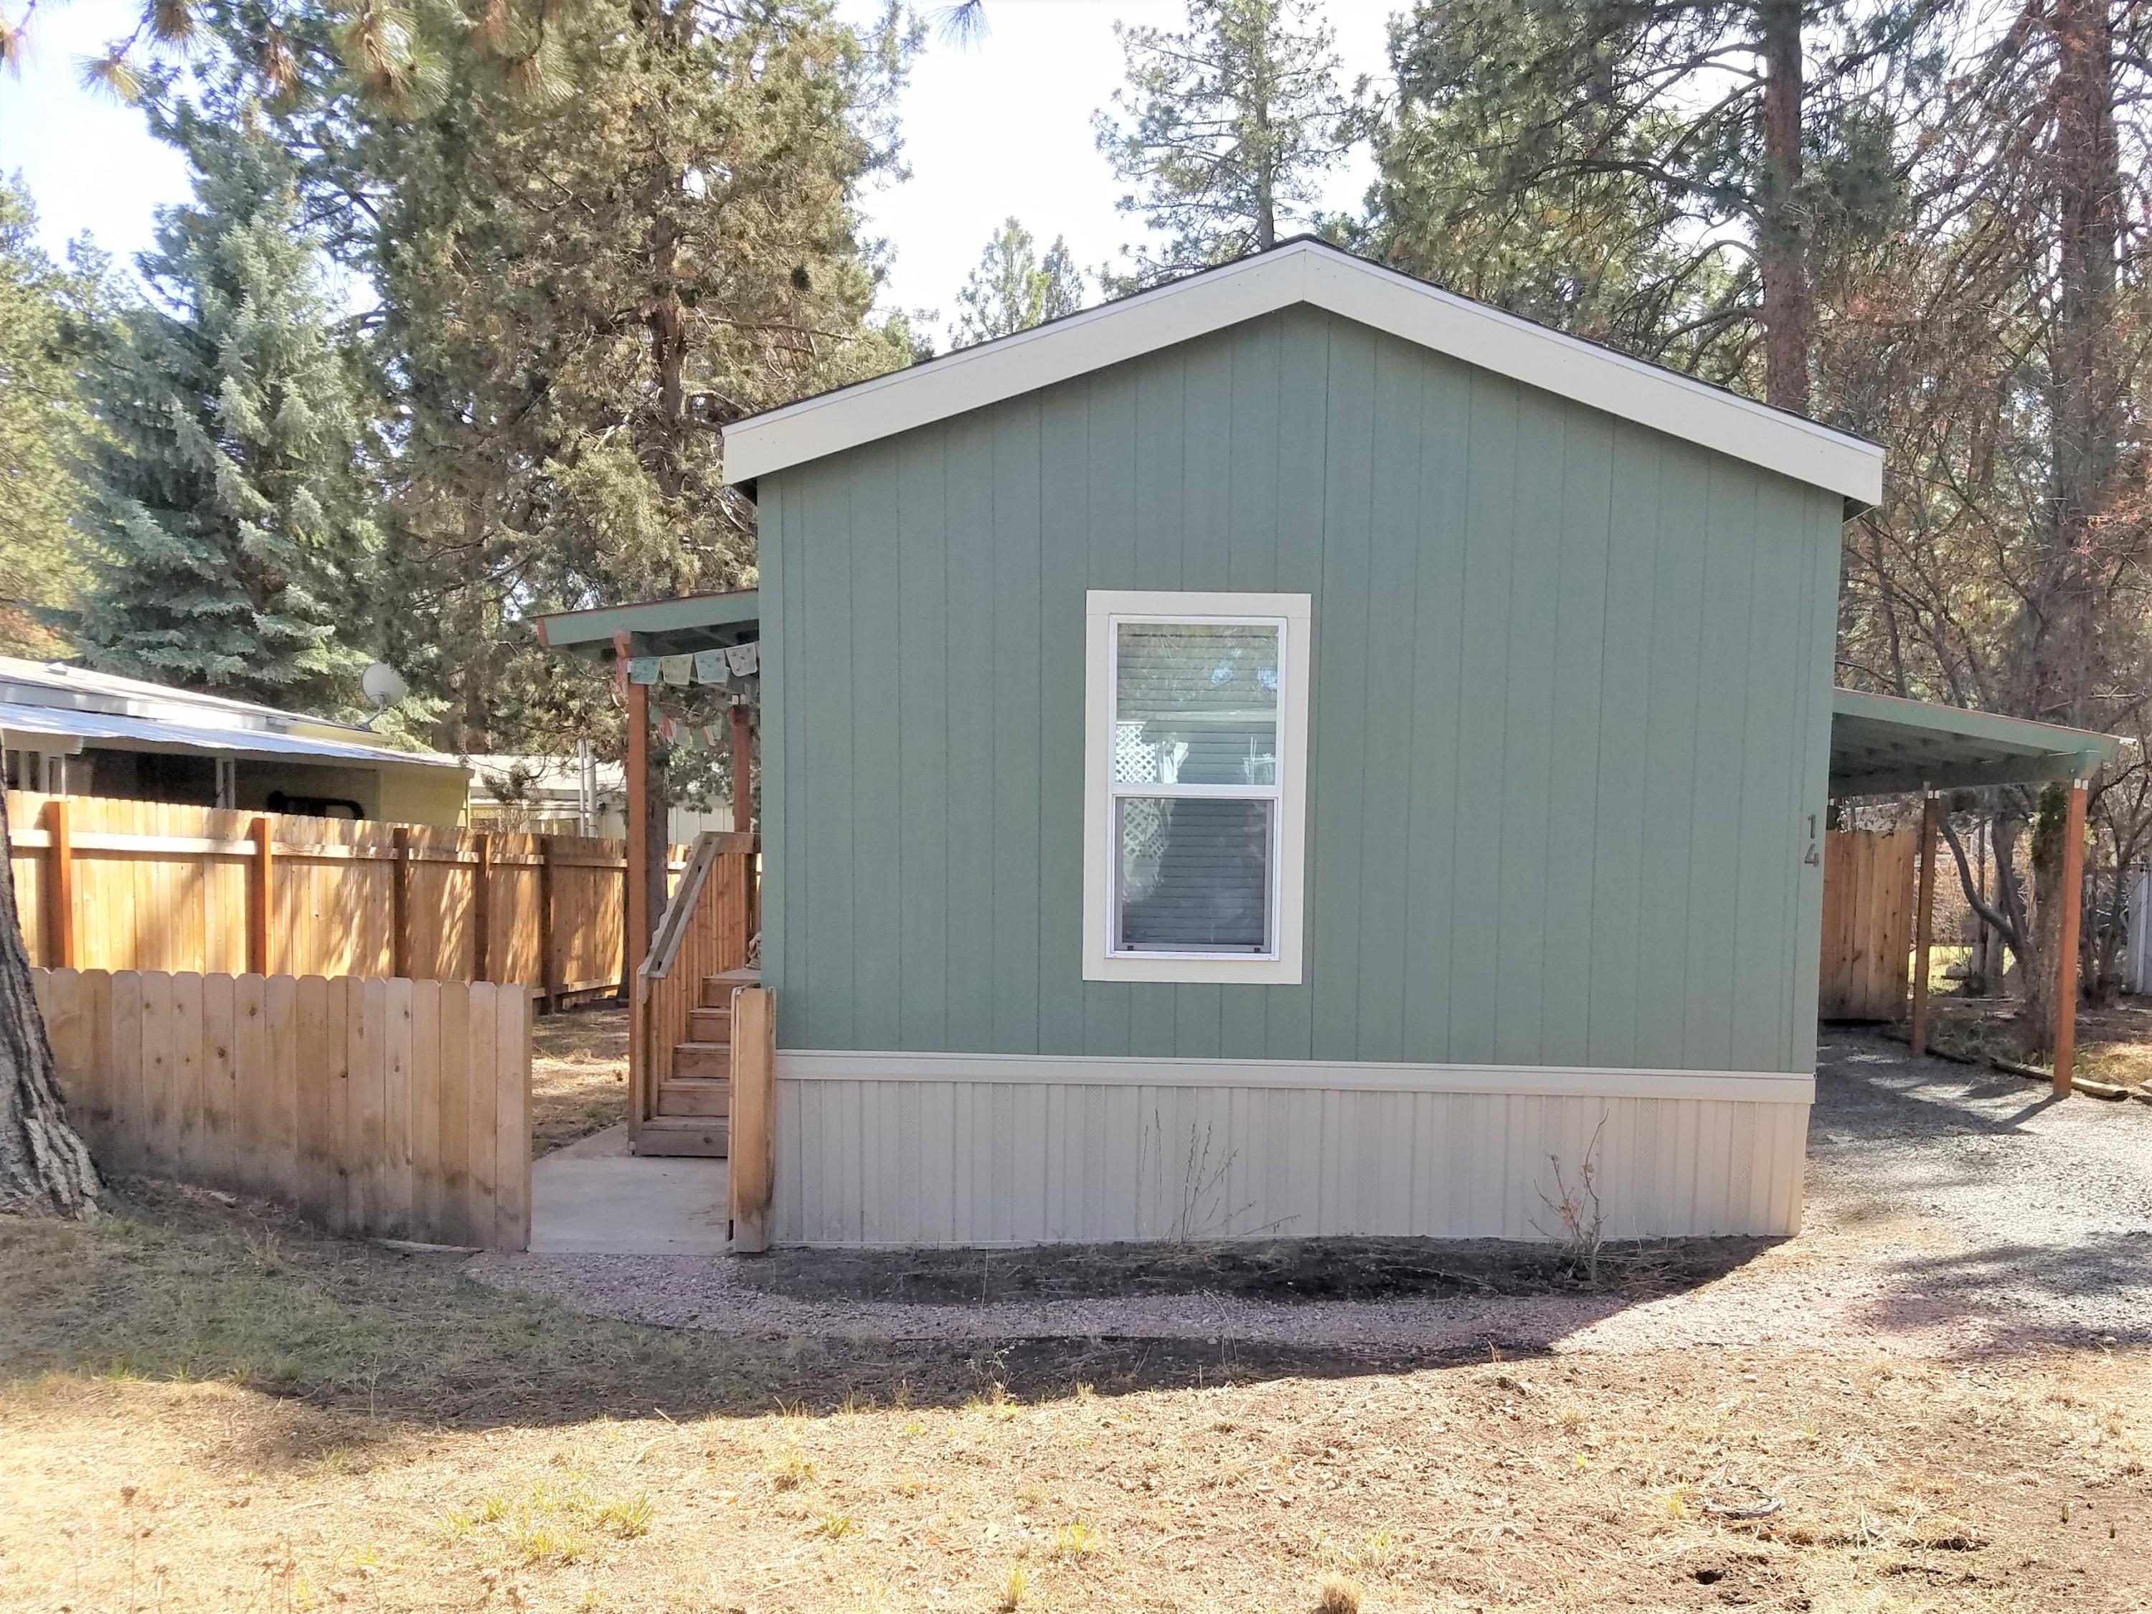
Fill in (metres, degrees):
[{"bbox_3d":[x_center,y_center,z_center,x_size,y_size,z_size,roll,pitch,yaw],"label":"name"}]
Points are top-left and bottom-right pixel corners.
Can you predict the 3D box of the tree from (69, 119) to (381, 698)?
[{"bbox_3d":[-13.701,-4.773,26.172,5.100,13.151,5.100,1,1,2],"label":"tree"}]

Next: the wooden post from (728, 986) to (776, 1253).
[{"bbox_3d":[-1.414,1.370,7.060,0.180,1.160,0.160,1,1,2],"label":"wooden post"}]

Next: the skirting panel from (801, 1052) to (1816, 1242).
[{"bbox_3d":[0.916,1.535,7.130,4.620,0.820,0.080,1,1,2],"label":"skirting panel"}]

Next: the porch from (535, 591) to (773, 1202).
[{"bbox_3d":[-2.059,0.346,10.055,1.558,3.080,3.300,1,1,2],"label":"porch"}]

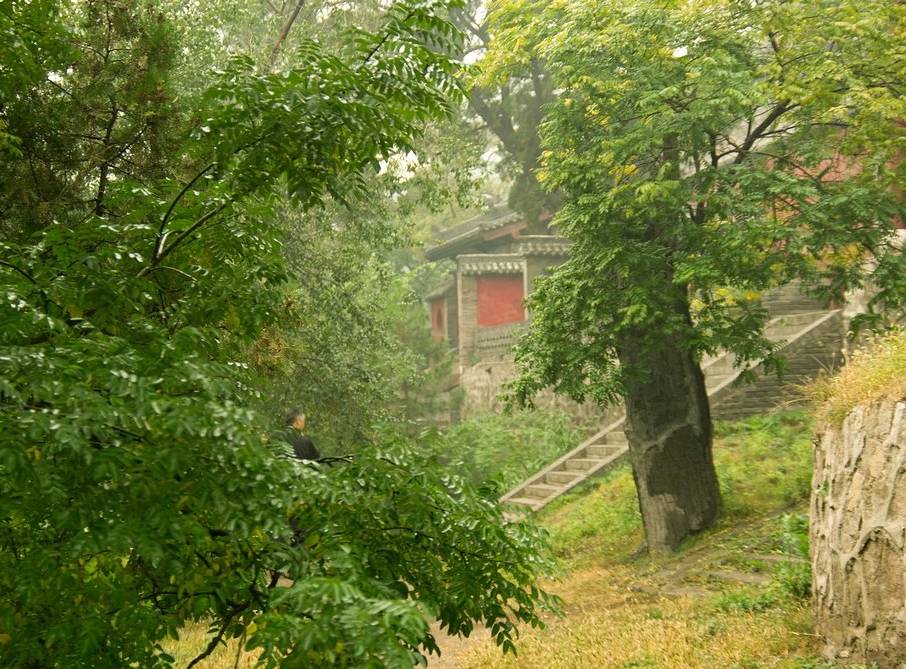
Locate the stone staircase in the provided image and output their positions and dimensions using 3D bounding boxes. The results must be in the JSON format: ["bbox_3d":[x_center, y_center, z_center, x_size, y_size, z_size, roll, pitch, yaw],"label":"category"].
[{"bbox_3d":[2.868,1.046,25.043,4.521,2.570,1.773,-1,-2,-17],"label":"stone staircase"}]

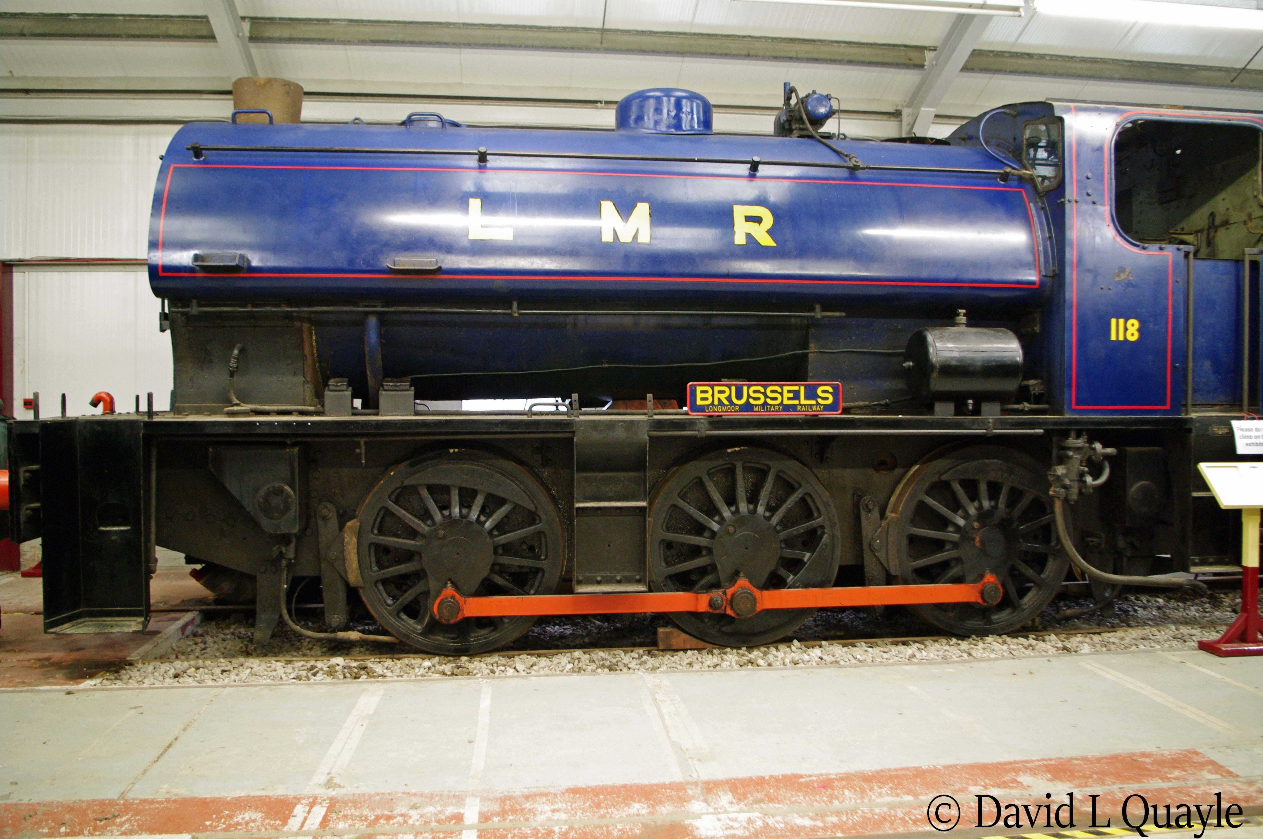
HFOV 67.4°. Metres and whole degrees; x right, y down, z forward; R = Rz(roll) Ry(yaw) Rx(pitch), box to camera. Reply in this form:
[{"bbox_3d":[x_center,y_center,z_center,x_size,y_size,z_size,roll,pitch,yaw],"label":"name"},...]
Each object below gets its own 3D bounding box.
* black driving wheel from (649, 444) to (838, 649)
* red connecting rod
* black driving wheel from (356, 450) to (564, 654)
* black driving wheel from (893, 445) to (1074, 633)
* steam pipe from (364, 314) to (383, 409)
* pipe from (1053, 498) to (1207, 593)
[{"bbox_3d":[0.699,0.794,5.946,1.260,1.260,0.160,0,1,-7],"label":"black driving wheel"},{"bbox_3d":[0.585,1.086,5.779,3.550,0.220,0.100,0,1,-7],"label":"red connecting rod"},{"bbox_3d":[-1.041,0.794,5.727,1.260,1.260,0.160,0,1,-7],"label":"black driving wheel"},{"bbox_3d":[2.273,0.781,6.143,1.260,1.260,0.160,0,1,-7],"label":"black driving wheel"},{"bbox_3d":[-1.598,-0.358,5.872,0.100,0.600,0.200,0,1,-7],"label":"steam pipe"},{"bbox_3d":[3.168,0.802,6.010,0.940,0.580,0.170,0,1,-7],"label":"pipe"}]

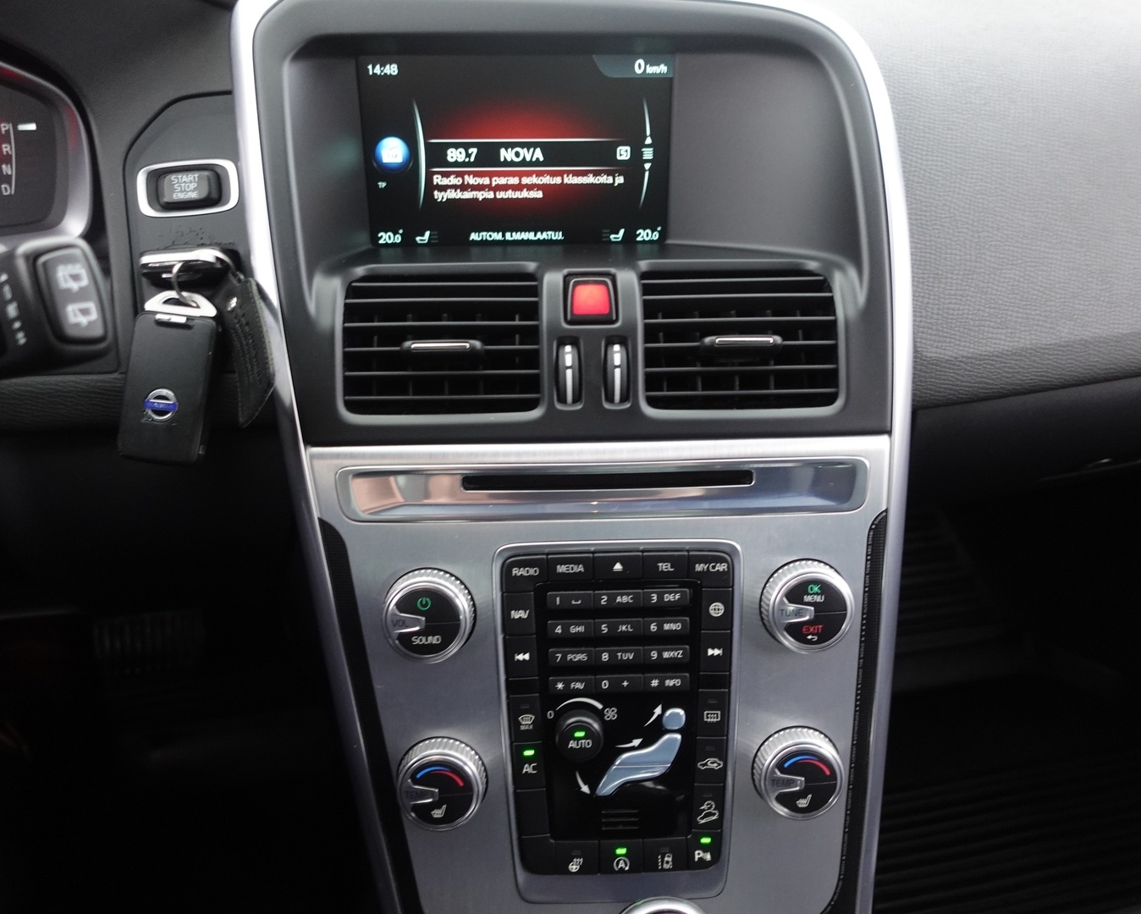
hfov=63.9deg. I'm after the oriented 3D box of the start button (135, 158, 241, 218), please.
[{"bbox_3d":[-0.188,-0.132,0.450,0.049,0.026,0.012,-5,9,-7],"label":"start button"}]

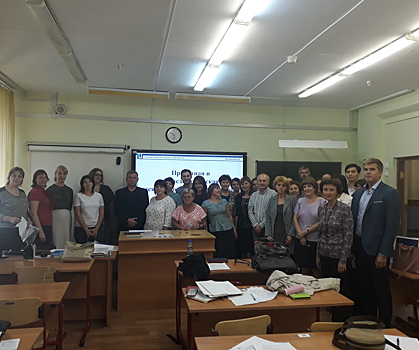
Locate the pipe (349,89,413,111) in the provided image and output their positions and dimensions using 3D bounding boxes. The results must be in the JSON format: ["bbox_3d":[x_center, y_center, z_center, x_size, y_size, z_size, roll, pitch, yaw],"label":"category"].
[{"bbox_3d":[3.033,-1.319,6.595,0.060,0.050,1.560,1,-2,-11],"label":"pipe"}]

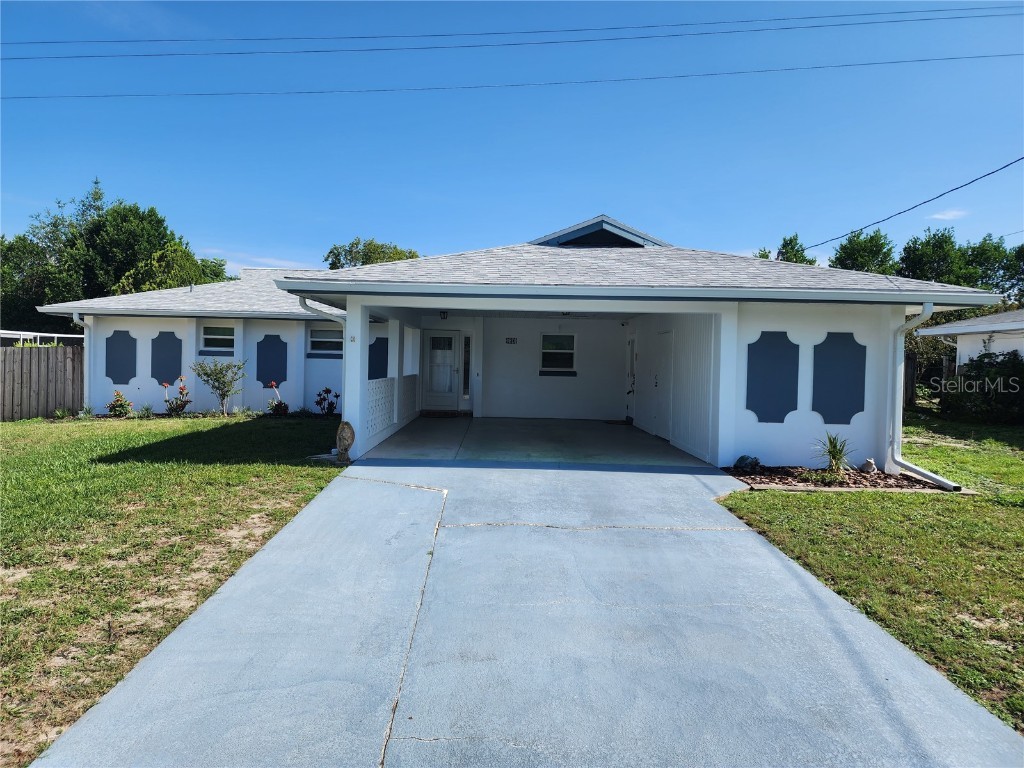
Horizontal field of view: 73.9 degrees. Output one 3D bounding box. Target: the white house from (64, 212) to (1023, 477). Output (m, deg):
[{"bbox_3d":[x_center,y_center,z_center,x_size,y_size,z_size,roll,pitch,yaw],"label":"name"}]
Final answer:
[{"bbox_3d":[-2.359,-1.263,17.341,17.714,4.212,16.561,1,2,-1],"label":"white house"}]

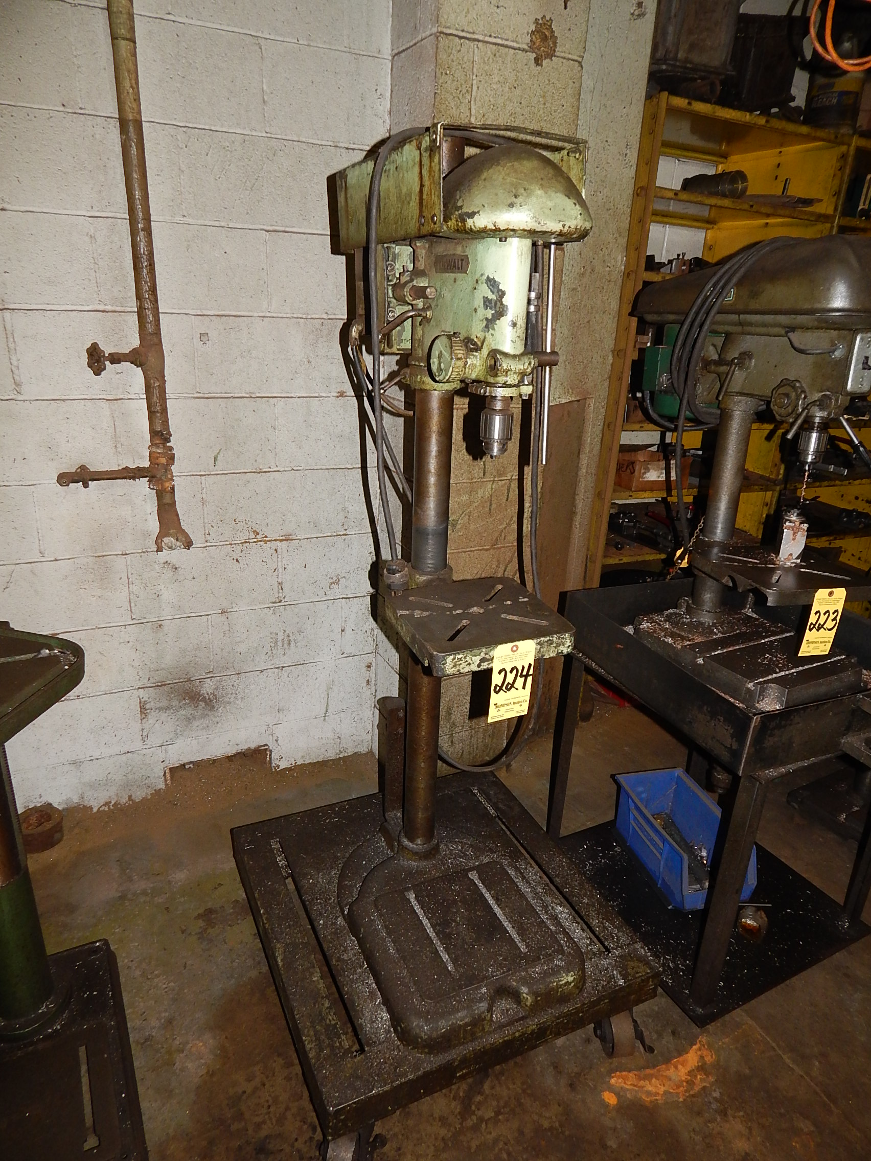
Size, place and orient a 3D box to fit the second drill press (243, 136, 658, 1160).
[{"bbox_3d":[0.009,0.098,1.520,0.715,1.725,0.785,-7,24,-23],"label":"second drill press"}]

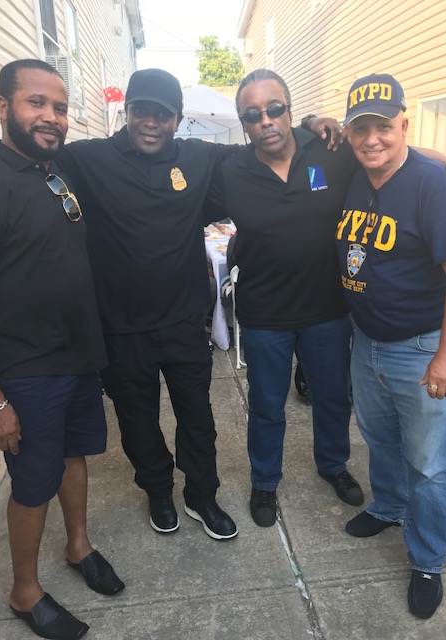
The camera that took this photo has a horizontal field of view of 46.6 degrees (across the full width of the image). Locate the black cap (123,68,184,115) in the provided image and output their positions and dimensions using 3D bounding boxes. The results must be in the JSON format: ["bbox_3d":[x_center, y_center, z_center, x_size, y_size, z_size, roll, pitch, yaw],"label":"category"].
[{"bbox_3d":[-0.216,-0.706,1.600,0.178,0.135,0.255,4,23,0],"label":"black cap"}]

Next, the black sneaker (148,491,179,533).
[{"bbox_3d":[-0.266,0.757,2.210,0.110,0.116,0.300,-5,18,-11],"label":"black sneaker"}]

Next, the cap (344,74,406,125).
[{"bbox_3d":[0.418,-0.606,1.430,0.172,0.138,0.255,2,23,26],"label":"cap"}]

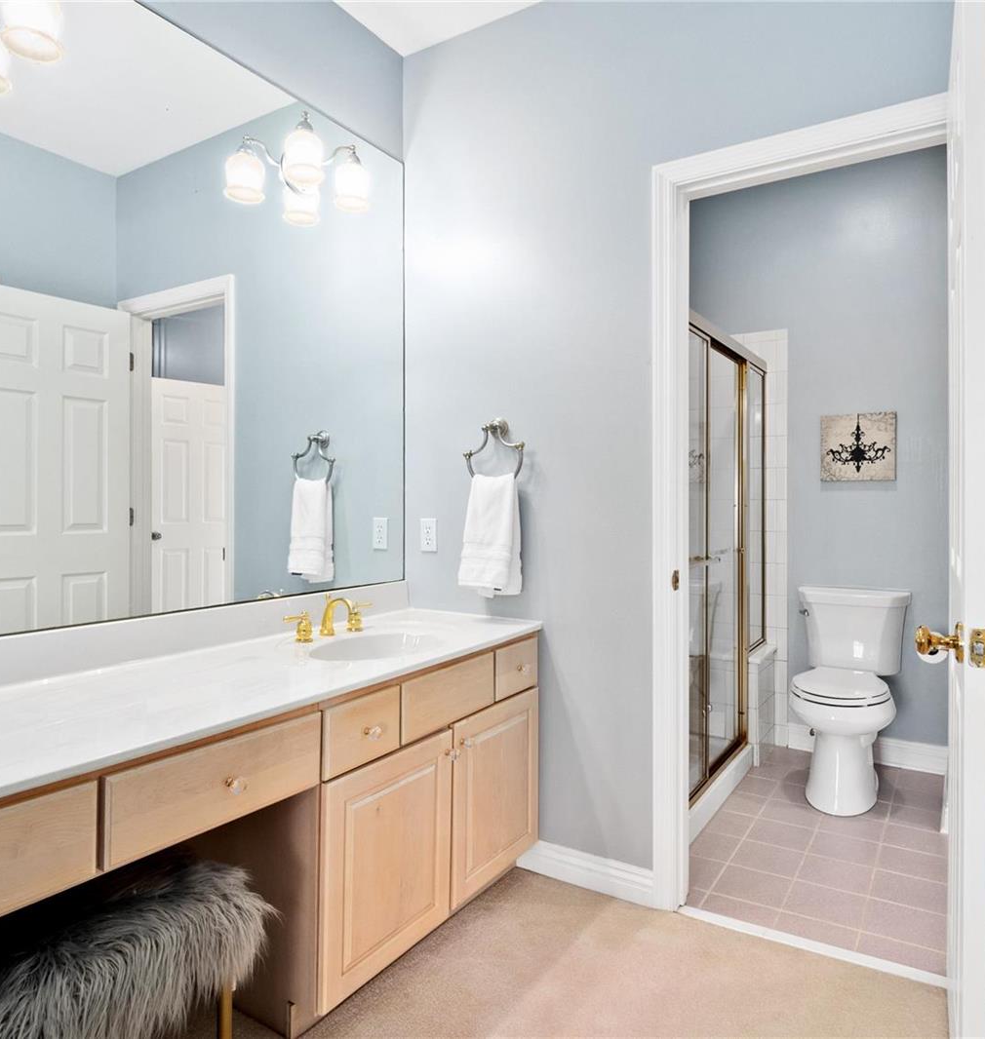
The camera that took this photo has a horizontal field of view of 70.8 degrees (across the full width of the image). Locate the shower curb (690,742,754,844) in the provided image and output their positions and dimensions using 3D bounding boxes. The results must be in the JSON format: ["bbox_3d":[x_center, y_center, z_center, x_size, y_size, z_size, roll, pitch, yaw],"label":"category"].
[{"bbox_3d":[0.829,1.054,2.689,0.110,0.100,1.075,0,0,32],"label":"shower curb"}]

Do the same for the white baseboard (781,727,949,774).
[{"bbox_3d":[1.685,1.045,3.166,0.657,0.115,0.018,0,0,32],"label":"white baseboard"}]

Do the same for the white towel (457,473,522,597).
[{"bbox_3d":[-0.012,0.050,2.201,0.214,0.393,0.090,0,0,32],"label":"white towel"}]

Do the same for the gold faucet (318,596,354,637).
[{"bbox_3d":[-0.436,0.269,1.947,0.129,0.116,0.045,0,0,32],"label":"gold faucet"}]

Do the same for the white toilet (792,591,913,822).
[{"bbox_3d":[1.471,0.714,2.858,0.438,0.786,0.732,0,0,32],"label":"white toilet"}]

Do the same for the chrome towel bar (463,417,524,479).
[{"bbox_3d":[0.013,-0.228,2.201,0.204,0.184,0.080,0,0,32],"label":"chrome towel bar"}]

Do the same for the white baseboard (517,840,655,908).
[{"bbox_3d":[0.270,1.056,2.093,0.448,0.105,0.018,0,0,32],"label":"white baseboard"}]

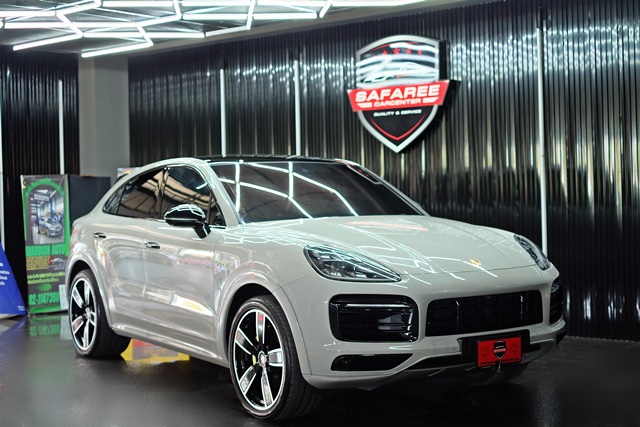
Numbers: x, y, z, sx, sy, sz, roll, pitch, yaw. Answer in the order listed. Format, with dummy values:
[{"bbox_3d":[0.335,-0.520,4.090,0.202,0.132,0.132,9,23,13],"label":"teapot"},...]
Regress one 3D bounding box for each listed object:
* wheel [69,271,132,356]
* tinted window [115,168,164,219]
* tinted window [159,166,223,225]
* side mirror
[{"bbox_3d":[-1.917,0.852,8.130,0.300,0.758,0.758,-2,1,-35],"label":"wheel"},{"bbox_3d":[-1.330,-0.163,7.258,0.110,0.410,0.820,20,-11,-33],"label":"tinted window"},{"bbox_3d":[-0.882,-0.143,6.644,0.110,0.460,1.120,20,-11,-33],"label":"tinted window"},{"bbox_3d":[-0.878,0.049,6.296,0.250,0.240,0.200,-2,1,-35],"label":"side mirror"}]

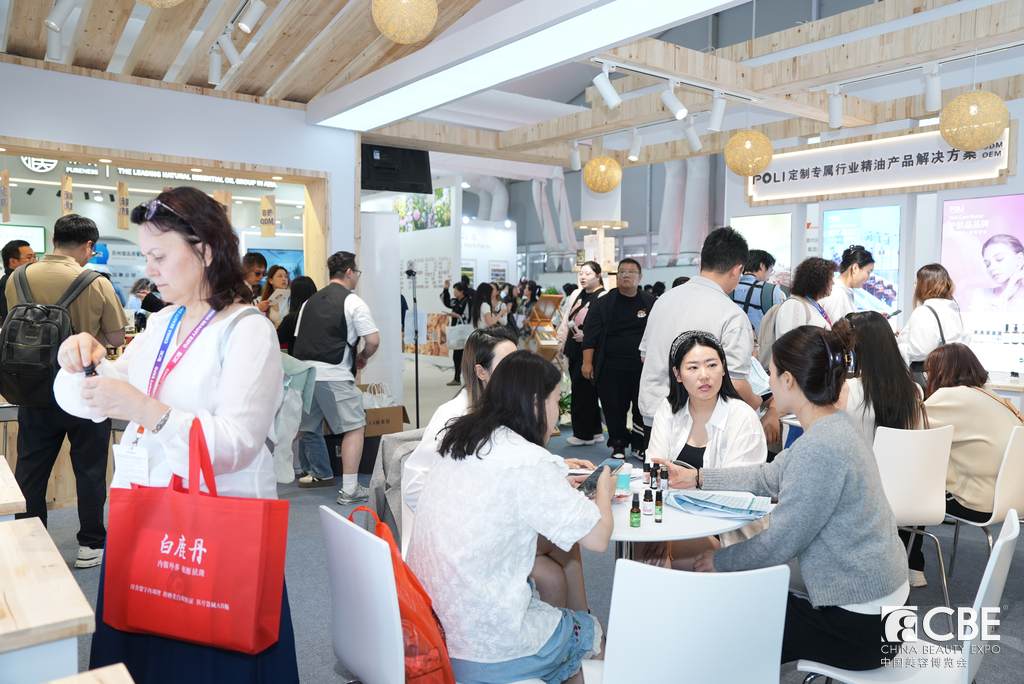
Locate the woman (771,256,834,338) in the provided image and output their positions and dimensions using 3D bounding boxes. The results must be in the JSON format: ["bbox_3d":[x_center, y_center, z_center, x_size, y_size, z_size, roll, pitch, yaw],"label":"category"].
[{"bbox_3d":[1.650,0.333,4.350,0.430,1.610,0.470,0,4,-7],"label":"woman"}]

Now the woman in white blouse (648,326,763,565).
[{"bbox_3d":[0.688,0.595,2.798,0.480,1.265,0.680,2,4,18],"label":"woman in white blouse"}]

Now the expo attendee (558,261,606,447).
[{"bbox_3d":[0.654,0.124,6.925,0.380,1.650,0.460,-3,5,-38],"label":"expo attendee"}]

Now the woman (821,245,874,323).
[{"bbox_3d":[1.952,0.312,4.507,0.380,1.730,0.460,0,4,-6],"label":"woman"}]

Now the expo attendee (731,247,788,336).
[{"bbox_3d":[1.595,0.269,5.058,0.380,1.750,0.520,-4,5,-45],"label":"expo attendee"}]

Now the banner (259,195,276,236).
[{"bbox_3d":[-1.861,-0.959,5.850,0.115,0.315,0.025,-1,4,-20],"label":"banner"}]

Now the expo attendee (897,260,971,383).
[{"bbox_3d":[2.784,0.288,5.006,0.460,1.600,0.340,1,4,8],"label":"expo attendee"}]

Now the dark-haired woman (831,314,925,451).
[{"bbox_3d":[1.693,0.509,3.726,0.480,1.320,0.720,-1,4,-22],"label":"dark-haired woman"}]

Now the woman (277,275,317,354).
[{"bbox_3d":[-1.620,0.292,5.902,0.450,1.570,0.340,-2,4,-32],"label":"woman"}]

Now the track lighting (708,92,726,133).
[{"bbox_3d":[1.257,-1.410,4.700,0.085,0.240,0.115,-1,4,-18],"label":"track lighting"}]

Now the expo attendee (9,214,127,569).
[{"bbox_3d":[-2.236,0.255,3.891,0.520,1.770,0.420,1,4,8],"label":"expo attendee"}]

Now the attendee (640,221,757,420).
[{"bbox_3d":[0.860,0.341,3.450,0.560,1.700,0.460,3,4,30],"label":"attendee"}]

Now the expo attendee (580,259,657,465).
[{"bbox_3d":[0.961,0.125,6.680,0.660,1.710,0.420,1,4,10],"label":"expo attendee"}]

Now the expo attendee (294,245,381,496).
[{"bbox_3d":[-1.250,0.236,5.457,0.550,1.740,0.430,3,5,33],"label":"expo attendee"}]

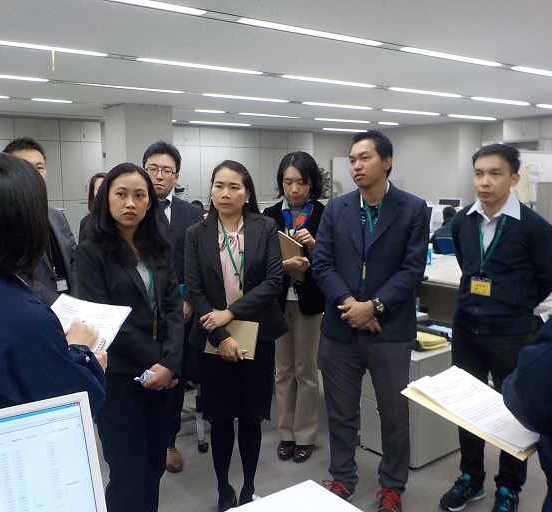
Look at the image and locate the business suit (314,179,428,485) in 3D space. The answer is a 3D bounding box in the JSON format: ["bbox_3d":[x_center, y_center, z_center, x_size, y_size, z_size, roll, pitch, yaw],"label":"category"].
[{"bbox_3d":[0.428,0.409,2.710,0.530,1.481,0.310,3,8,23],"label":"business suit"}]

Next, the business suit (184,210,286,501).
[{"bbox_3d":[-0.181,0.472,2.712,0.470,1.359,0.340,-1,7,-1],"label":"business suit"}]

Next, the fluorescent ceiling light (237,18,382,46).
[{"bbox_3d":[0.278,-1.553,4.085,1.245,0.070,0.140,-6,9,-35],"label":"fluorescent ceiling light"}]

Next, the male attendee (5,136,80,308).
[{"bbox_3d":[-1.203,0.292,2.986,0.500,1.750,0.320,-8,11,-44],"label":"male attendee"}]

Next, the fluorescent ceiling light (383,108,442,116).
[{"bbox_3d":[2.034,-2.155,8.812,1.230,0.060,0.150,-6,9,-36],"label":"fluorescent ceiling light"}]

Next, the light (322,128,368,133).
[{"bbox_3d":[1.437,-2.590,12.098,1.230,0.060,0.150,-6,9,-36],"label":"light"}]

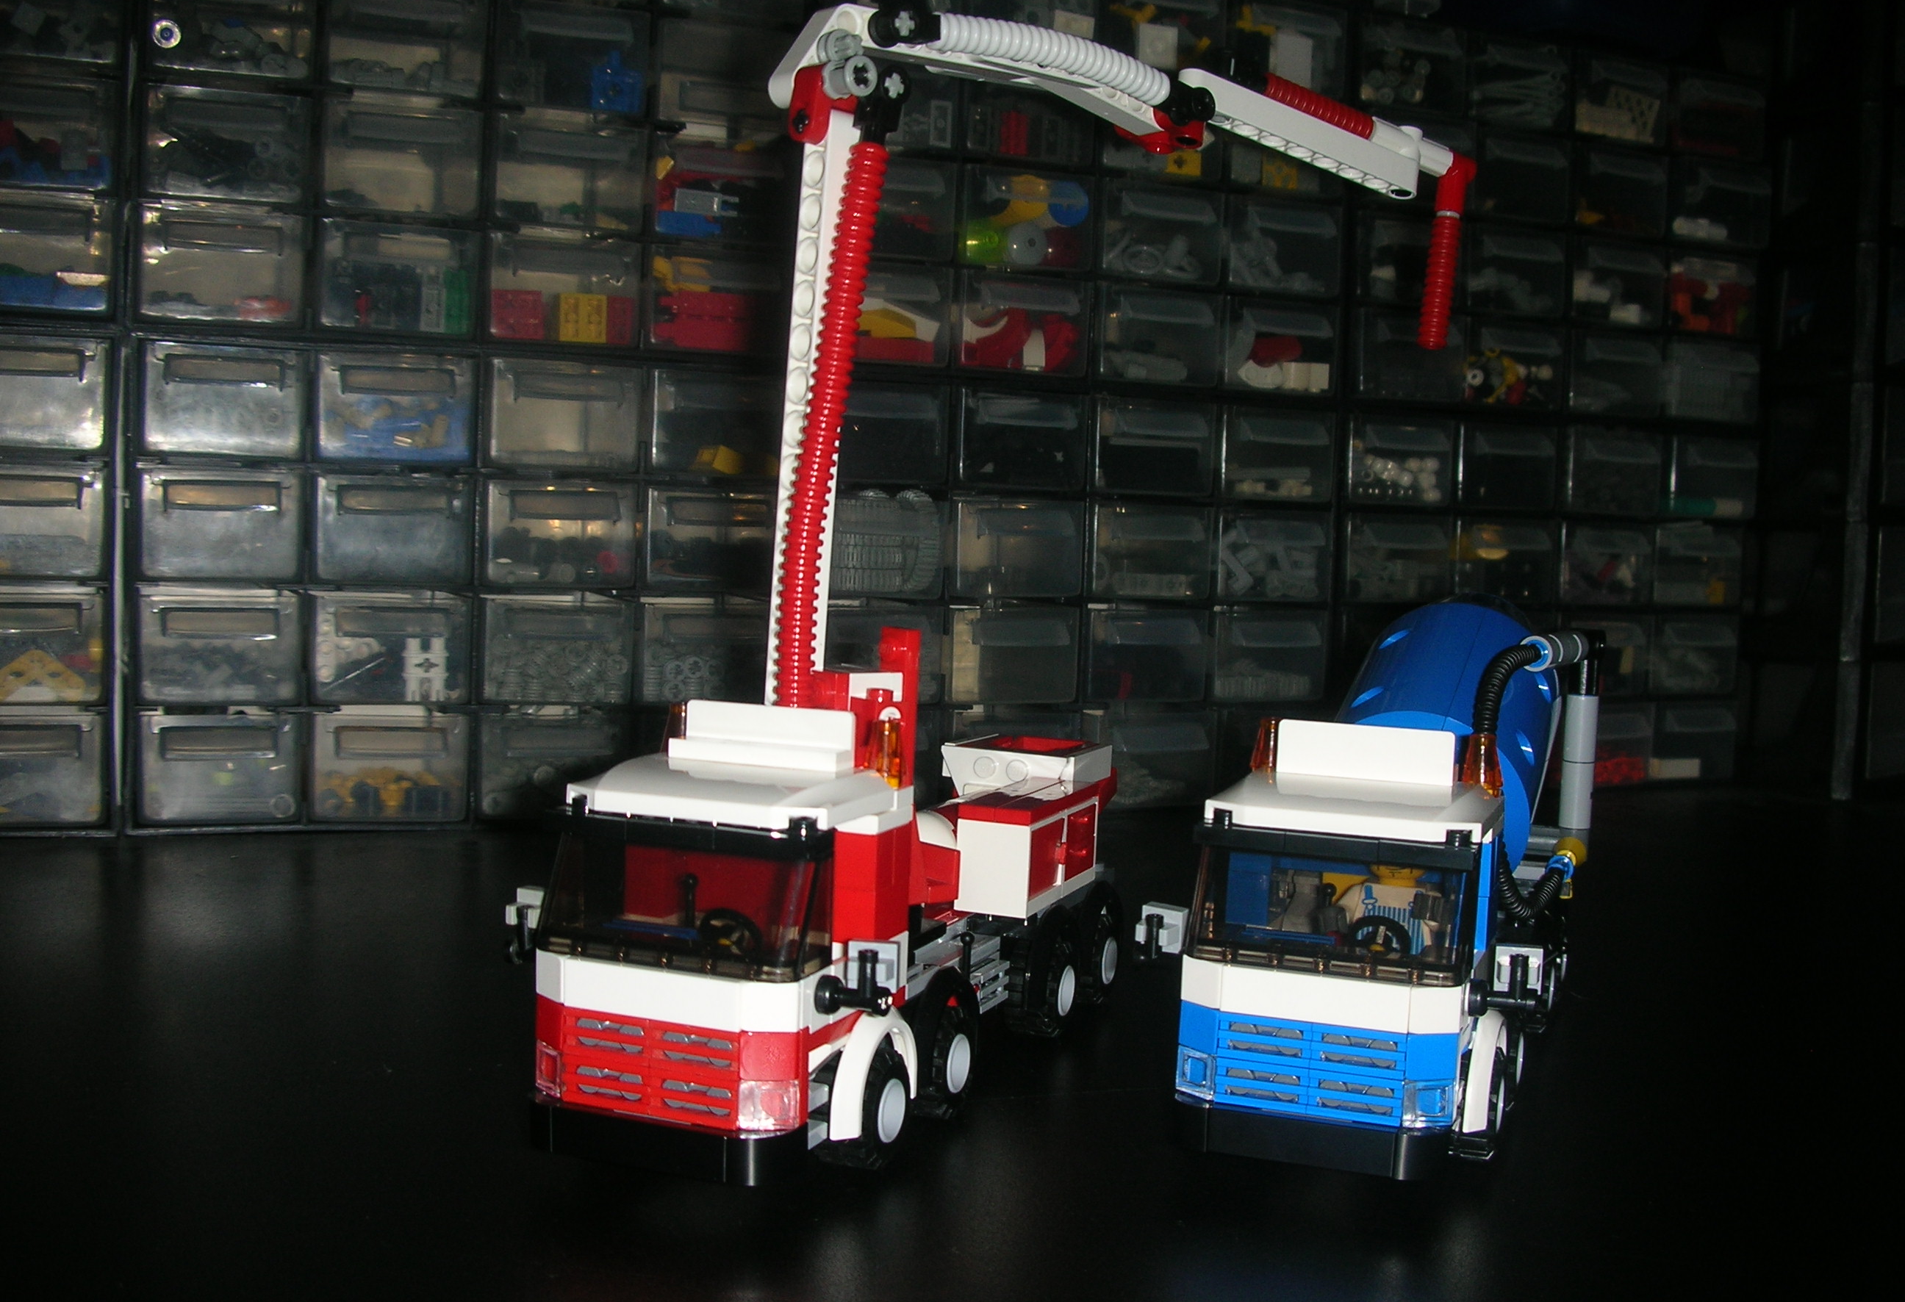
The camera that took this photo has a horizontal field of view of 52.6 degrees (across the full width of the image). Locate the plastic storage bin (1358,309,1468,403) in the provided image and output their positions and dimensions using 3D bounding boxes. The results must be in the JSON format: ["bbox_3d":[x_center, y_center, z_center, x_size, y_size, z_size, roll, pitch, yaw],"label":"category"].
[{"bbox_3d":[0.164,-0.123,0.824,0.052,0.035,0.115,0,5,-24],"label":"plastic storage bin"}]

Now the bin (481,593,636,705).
[{"bbox_3d":[-0.170,-0.004,0.782,0.056,0.040,0.138,1,3,-21],"label":"bin"}]

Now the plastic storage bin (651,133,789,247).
[{"bbox_3d":[-0.108,-0.180,0.795,0.056,0.040,0.138,1,3,-21],"label":"plastic storage bin"}]

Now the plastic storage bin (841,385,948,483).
[{"bbox_3d":[-0.053,-0.091,0.822,0.056,0.040,0.138,1,3,-21],"label":"plastic storage bin"}]

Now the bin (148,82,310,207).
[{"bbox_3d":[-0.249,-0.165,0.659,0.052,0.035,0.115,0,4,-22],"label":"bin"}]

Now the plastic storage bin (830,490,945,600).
[{"bbox_3d":[-0.047,-0.043,0.747,0.052,0.035,0.115,0,4,-22],"label":"plastic storage bin"}]

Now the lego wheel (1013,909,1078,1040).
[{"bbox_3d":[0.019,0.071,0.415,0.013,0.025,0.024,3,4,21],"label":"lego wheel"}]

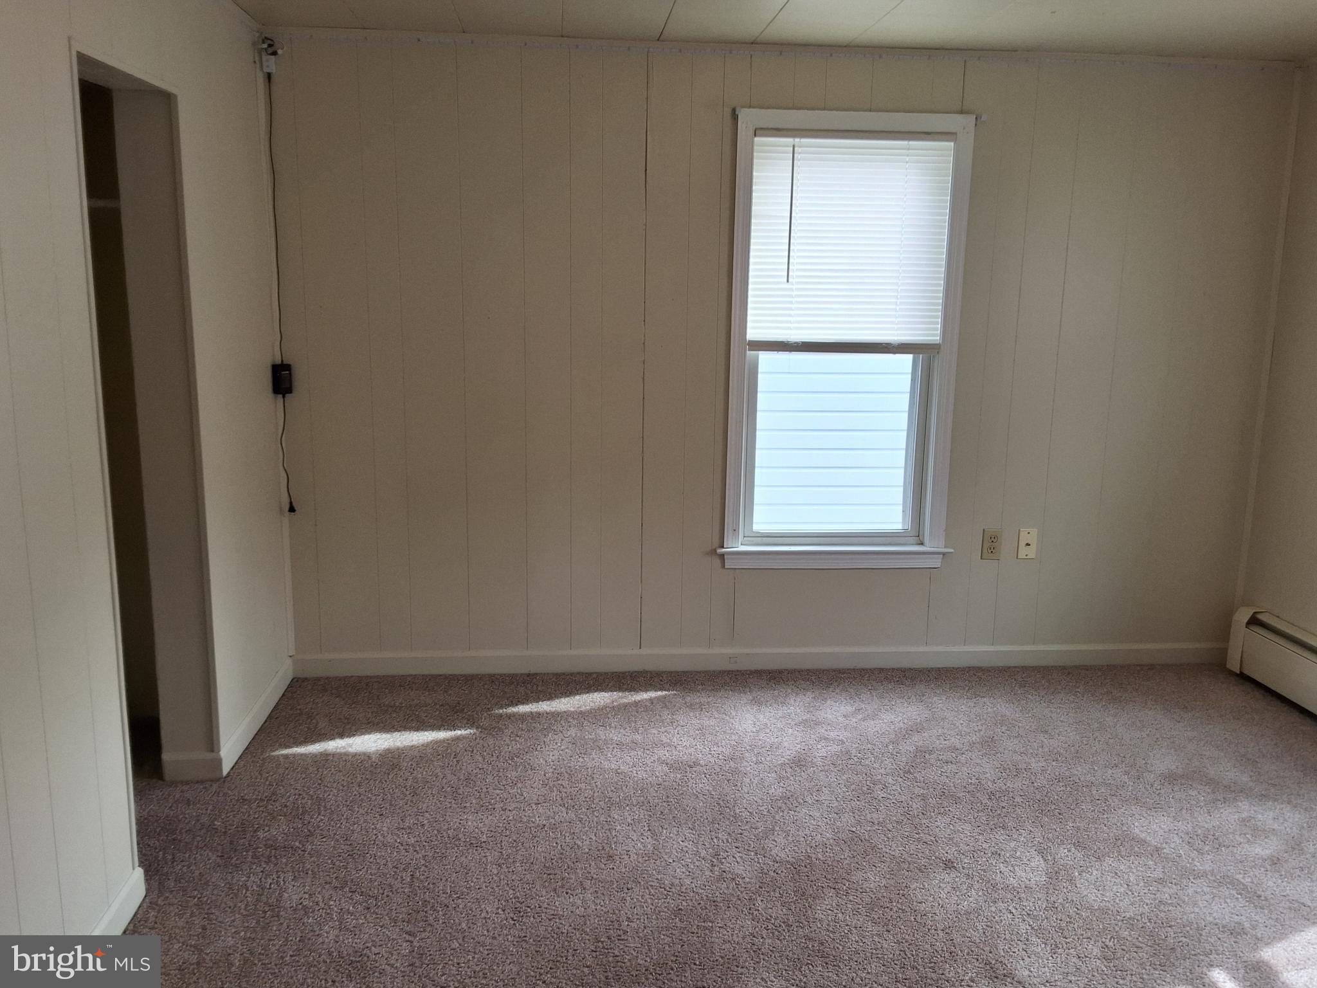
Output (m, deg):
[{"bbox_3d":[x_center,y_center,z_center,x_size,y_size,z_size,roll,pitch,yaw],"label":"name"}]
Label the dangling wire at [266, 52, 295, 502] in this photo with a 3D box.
[{"bbox_3d":[-1.232,-0.672,3.482,0.070,1.504,0.055,0,11,-5],"label":"dangling wire"}]

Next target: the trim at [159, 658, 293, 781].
[{"bbox_3d":[-1.329,0.676,3.364,0.174,0.090,0.787,0,11,-5],"label":"trim"}]

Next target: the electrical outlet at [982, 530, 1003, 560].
[{"bbox_3d":[1.214,0.184,3.879,0.072,0.115,0.010,0,11,-5],"label":"electrical outlet"}]

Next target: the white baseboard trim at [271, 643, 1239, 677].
[{"bbox_3d":[0.441,0.599,3.894,3.470,0.090,0.020,0,11,-5],"label":"white baseboard trim"}]

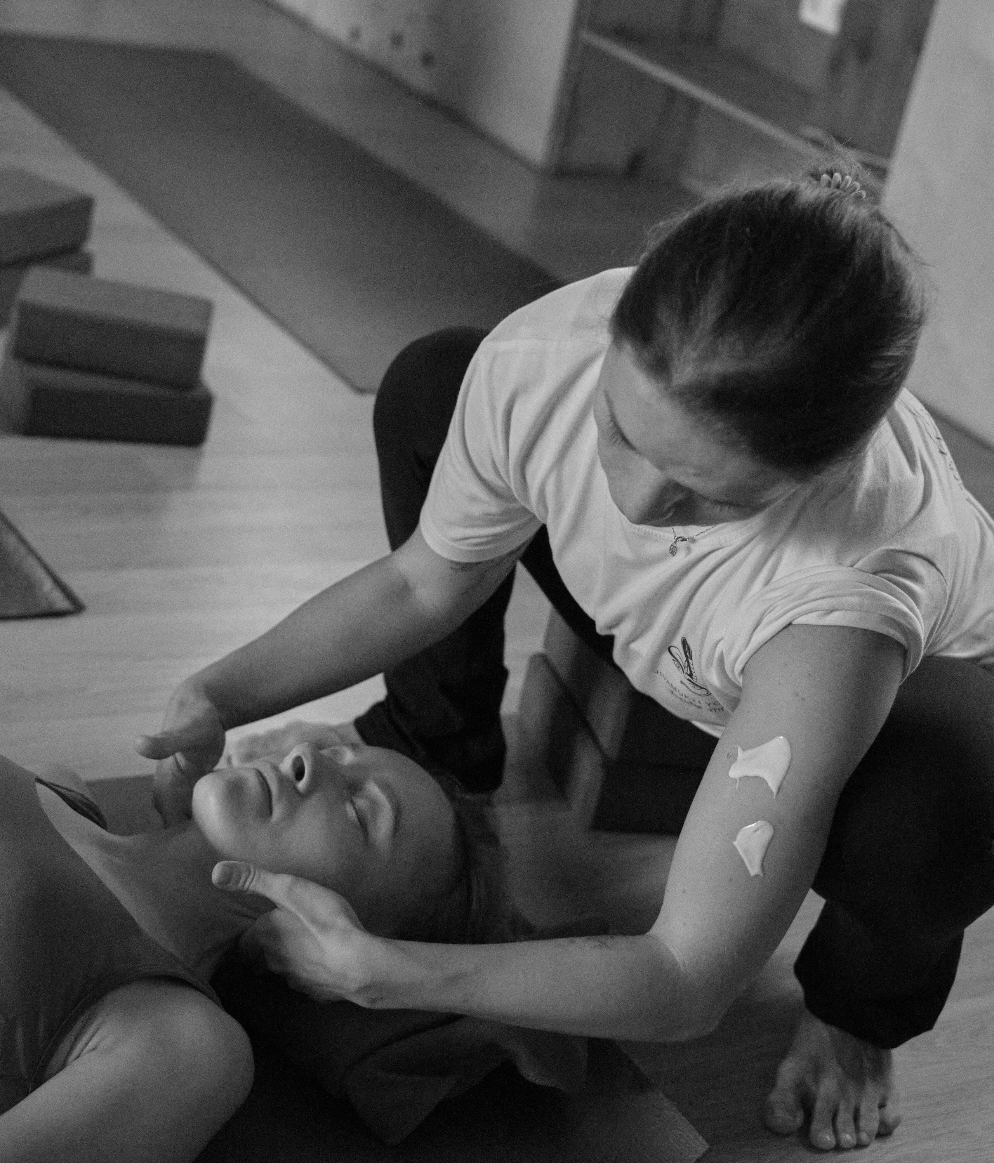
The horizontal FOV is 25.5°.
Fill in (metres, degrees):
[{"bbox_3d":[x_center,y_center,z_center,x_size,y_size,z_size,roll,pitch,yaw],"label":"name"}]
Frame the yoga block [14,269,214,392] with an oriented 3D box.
[{"bbox_3d":[-0.472,-0.312,2.701,0.221,0.070,0.152,9,23,-8],"label":"yoga block"}]

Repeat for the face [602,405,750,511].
[{"bbox_3d":[0.111,-0.078,1.320,0.140,0.110,0.185,35,-14,3],"label":"face"}]

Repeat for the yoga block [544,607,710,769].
[{"bbox_3d":[0.152,0.091,2.107,0.150,0.070,0.218,3,25,-21],"label":"yoga block"}]

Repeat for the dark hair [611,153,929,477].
[{"bbox_3d":[0.163,-0.156,1.290,0.168,0.210,0.190,32,-13,2],"label":"dark hair"}]

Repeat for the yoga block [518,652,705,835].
[{"bbox_3d":[0.127,0.155,2.119,0.150,0.070,0.218,3,25,-21],"label":"yoga block"}]

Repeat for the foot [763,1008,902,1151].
[{"bbox_3d":[0.268,0.350,1.731,0.102,0.085,0.235,13,23,0],"label":"foot"}]

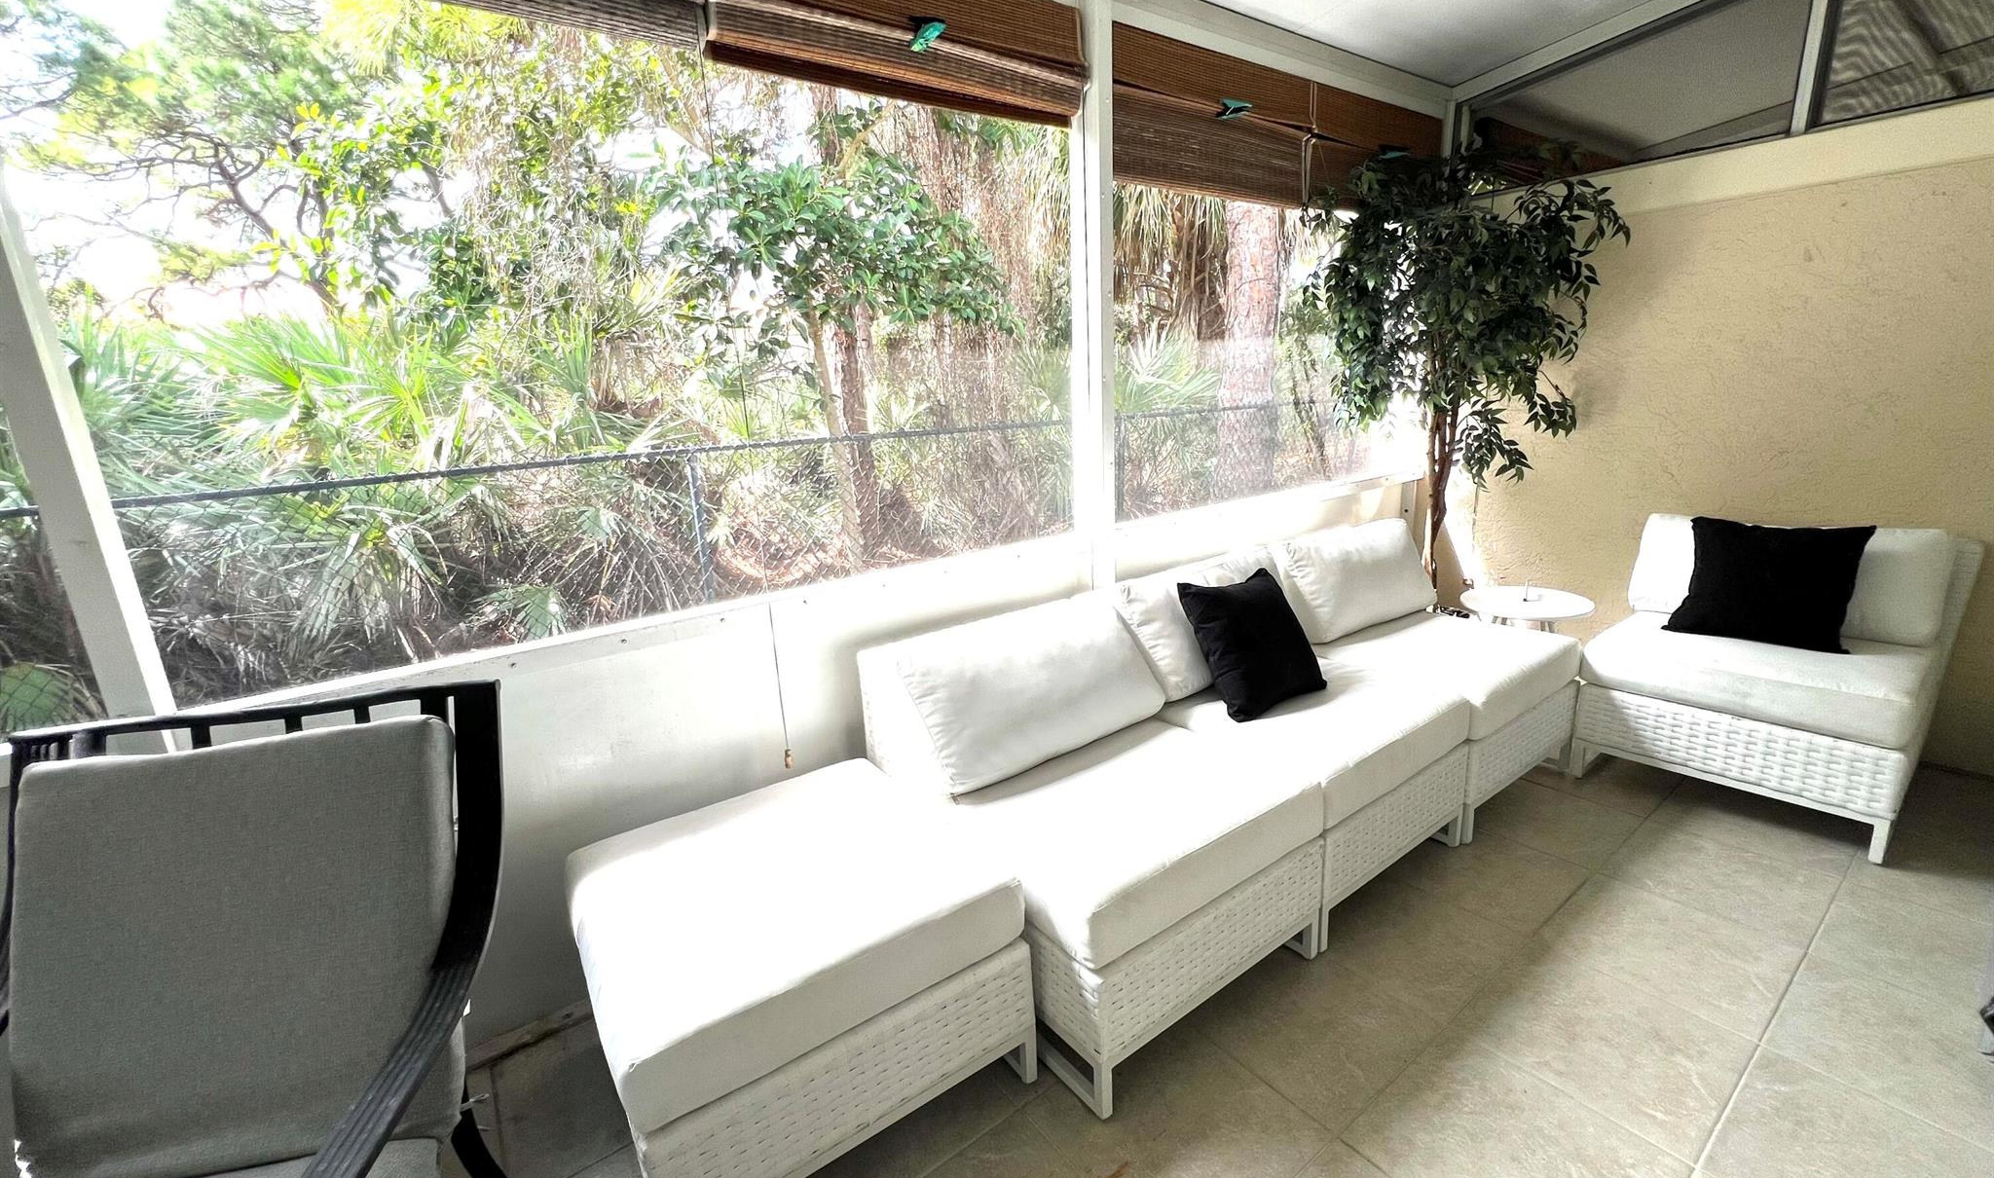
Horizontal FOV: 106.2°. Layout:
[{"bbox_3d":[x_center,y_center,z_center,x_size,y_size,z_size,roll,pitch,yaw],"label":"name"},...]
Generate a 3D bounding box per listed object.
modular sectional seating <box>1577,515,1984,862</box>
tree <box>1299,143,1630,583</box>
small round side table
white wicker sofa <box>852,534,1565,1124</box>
[{"bbox_3d":[2.489,0.218,2.432,0.894,0.801,0.694,-13,16,-35],"label":"modular sectional seating"},{"bbox_3d":[1.831,-0.607,3.037,1.001,2.203,0.854,-13,16,-33],"label":"tree"},{"bbox_3d":[2.102,0.285,3.013,0.441,0.449,0.441,-13,16,-33],"label":"small round side table"},{"bbox_3d":[0.795,0.361,2.282,2.149,0.808,0.921,-13,16,-33],"label":"white wicker sofa"}]

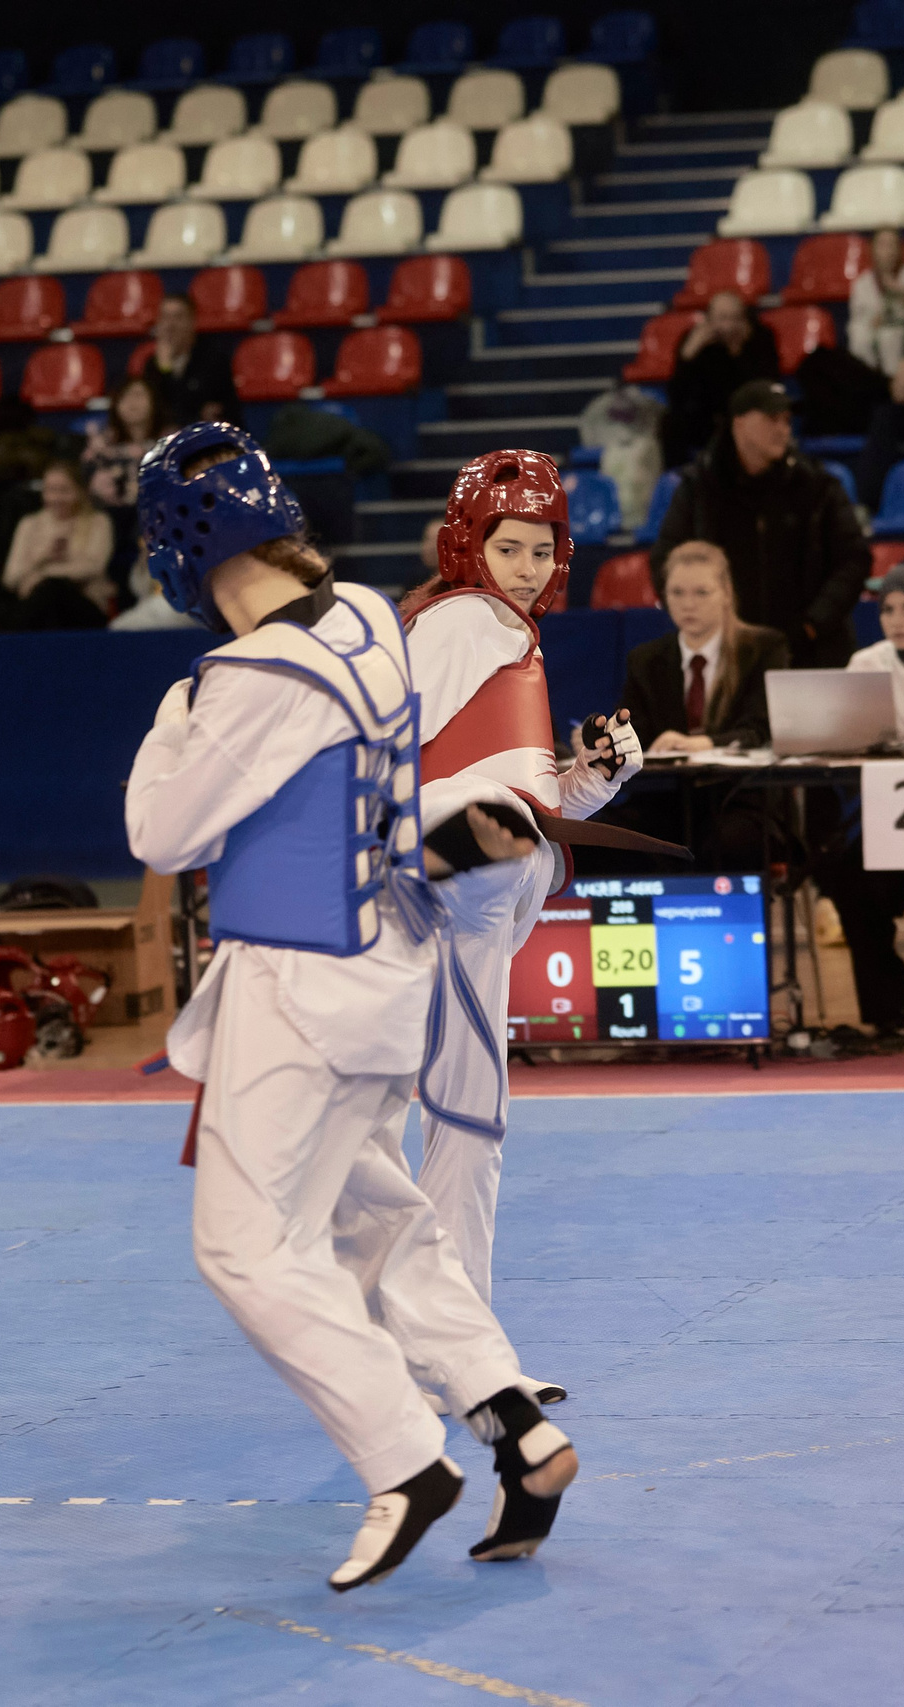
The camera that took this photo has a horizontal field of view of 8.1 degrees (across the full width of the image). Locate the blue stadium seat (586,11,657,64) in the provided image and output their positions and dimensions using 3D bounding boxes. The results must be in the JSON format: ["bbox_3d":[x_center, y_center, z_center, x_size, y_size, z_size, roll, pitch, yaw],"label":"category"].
[{"bbox_3d":[0.860,-4.121,32.356,0.400,0.310,0.350,-2,4,15],"label":"blue stadium seat"}]

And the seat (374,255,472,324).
[{"bbox_3d":[-0.133,-2.471,28.058,0.390,0.302,0.365,-1,4,16],"label":"seat"}]

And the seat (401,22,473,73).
[{"bbox_3d":[-0.078,-4.188,33.316,0.400,0.330,0.390,-1,4,15],"label":"seat"}]

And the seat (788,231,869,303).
[{"bbox_3d":[1.742,-2.699,29.510,0.390,0.310,0.370,-1,4,16],"label":"seat"}]

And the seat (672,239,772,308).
[{"bbox_3d":[1.206,-2.575,28.448,0.400,0.310,0.350,-2,4,15],"label":"seat"}]

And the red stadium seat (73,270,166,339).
[{"bbox_3d":[-1.559,-2.544,29.665,0.395,0.310,0.380,-1,3,15],"label":"red stadium seat"}]

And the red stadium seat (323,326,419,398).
[{"bbox_3d":[-0.362,-2.187,28.377,0.395,0.310,0.380,-1,3,15],"label":"red stadium seat"}]

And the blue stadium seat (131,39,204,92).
[{"bbox_3d":[-1.471,-3.971,32.441,0.400,0.300,0.380,-2,4,15],"label":"blue stadium seat"}]

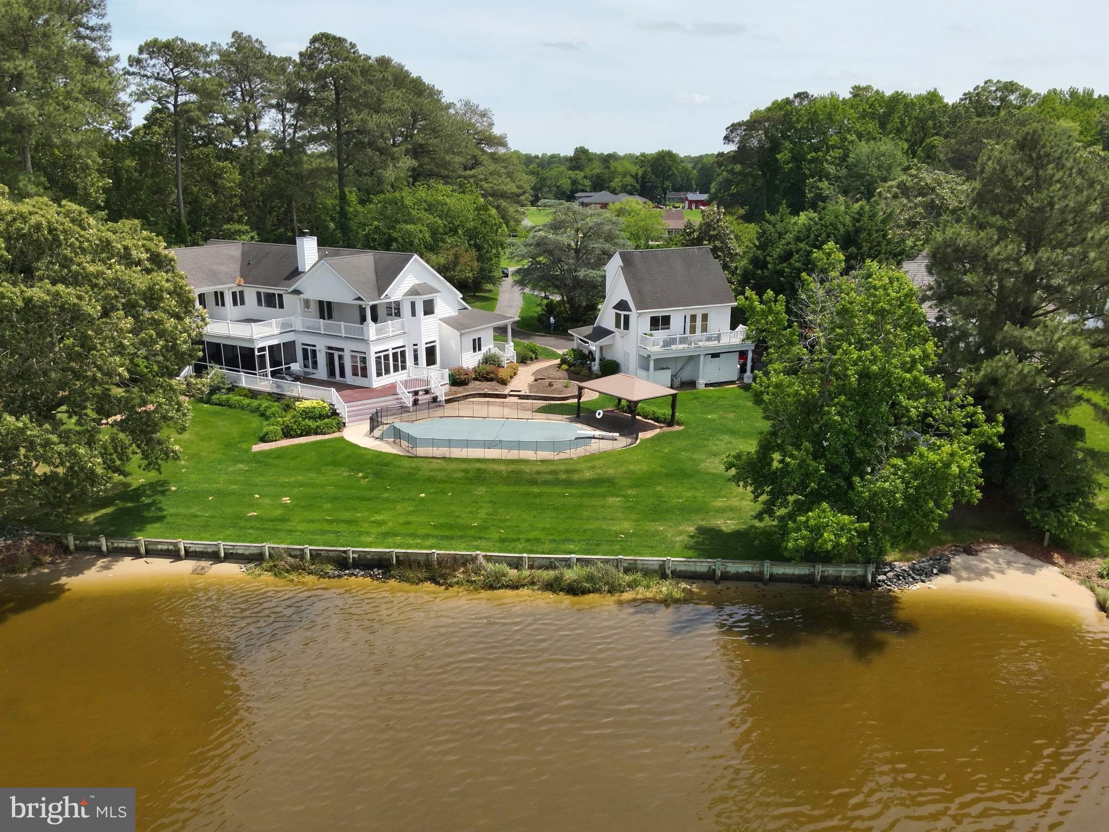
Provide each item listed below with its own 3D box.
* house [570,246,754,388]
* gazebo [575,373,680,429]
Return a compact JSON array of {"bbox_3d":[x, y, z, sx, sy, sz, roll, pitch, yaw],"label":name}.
[{"bbox_3d":[9.076,-9.054,66.277,12.000,10.100,11.400,-7,18,-21],"label":"house"},{"bbox_3d":[4.920,-1.177,52.500,4.000,3.200,5.450,-13,22,-37],"label":"gazebo"}]

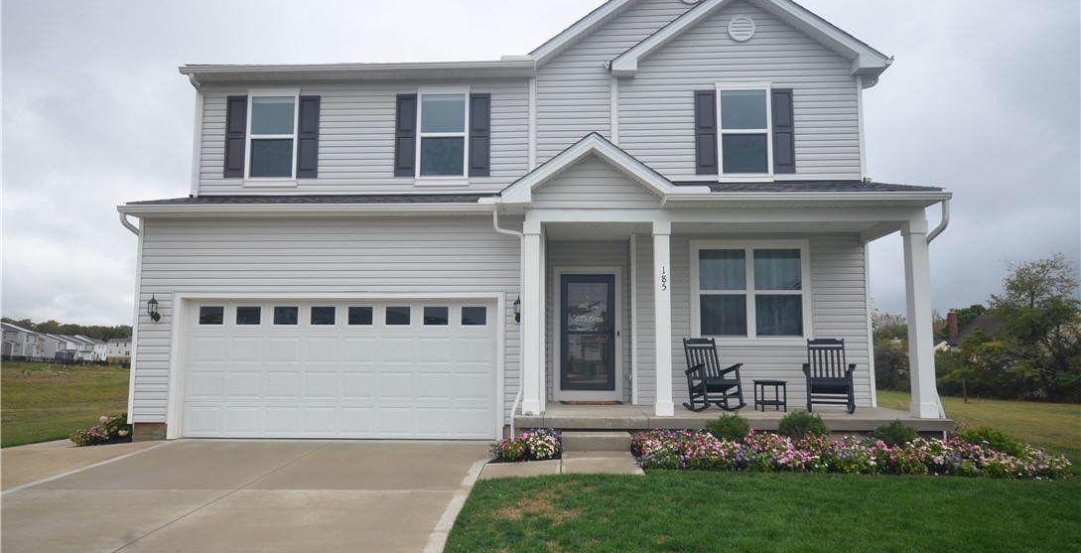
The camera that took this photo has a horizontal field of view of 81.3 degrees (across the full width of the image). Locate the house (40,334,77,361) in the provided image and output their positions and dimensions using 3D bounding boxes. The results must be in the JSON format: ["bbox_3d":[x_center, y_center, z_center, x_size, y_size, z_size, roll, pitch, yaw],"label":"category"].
[{"bbox_3d":[-132.141,19.536,172.000,11.500,8.000,11.500,2,-6,-17],"label":"house"}]

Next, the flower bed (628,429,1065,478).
[{"bbox_3d":[3.860,2.215,8.052,5.170,0.320,1.500,0,-5,3],"label":"flower bed"}]

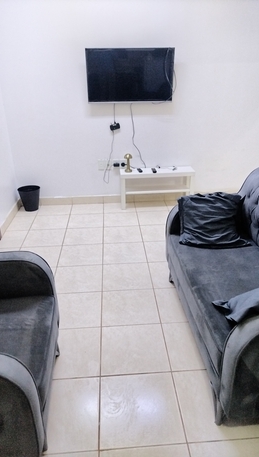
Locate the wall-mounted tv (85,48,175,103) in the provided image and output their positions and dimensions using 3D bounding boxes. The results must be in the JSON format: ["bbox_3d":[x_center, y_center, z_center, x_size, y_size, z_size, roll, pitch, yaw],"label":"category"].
[{"bbox_3d":[0.012,-1.693,3.822,0.953,0.561,0.075,-1,31,0],"label":"wall-mounted tv"}]

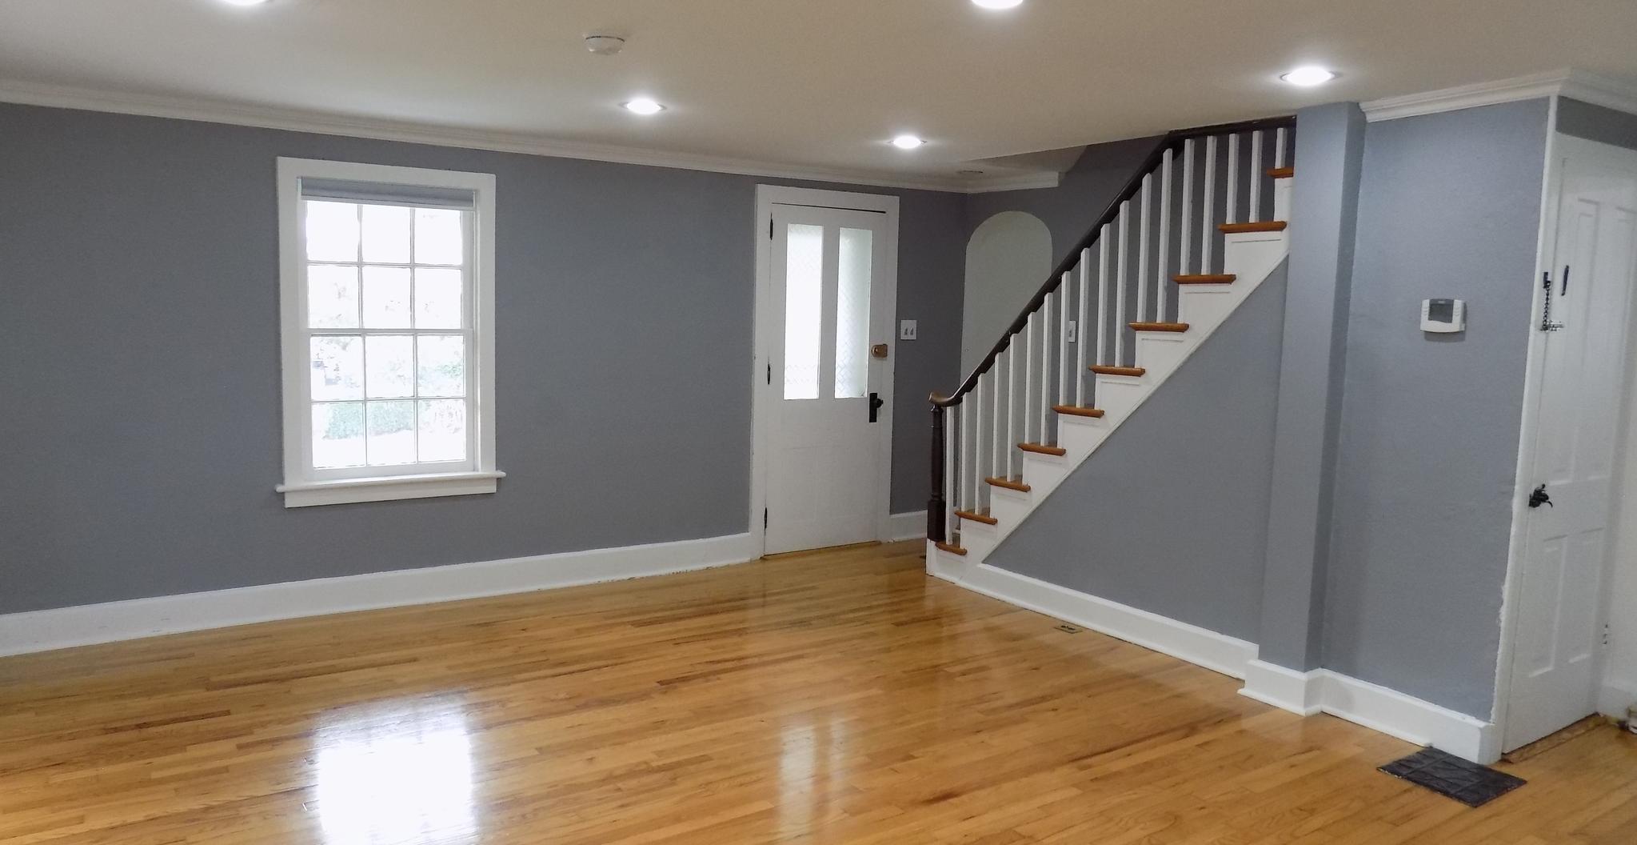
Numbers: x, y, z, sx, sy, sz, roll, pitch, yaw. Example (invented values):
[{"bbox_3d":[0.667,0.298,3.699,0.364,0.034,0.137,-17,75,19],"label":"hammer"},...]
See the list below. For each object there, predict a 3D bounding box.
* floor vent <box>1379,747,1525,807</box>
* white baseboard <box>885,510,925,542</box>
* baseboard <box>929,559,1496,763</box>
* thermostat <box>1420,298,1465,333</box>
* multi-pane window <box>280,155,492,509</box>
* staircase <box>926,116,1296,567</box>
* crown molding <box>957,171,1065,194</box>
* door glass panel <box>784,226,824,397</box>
[{"bbox_3d":[2.037,1.128,3.498,0.342,0.015,0.310,-3,7,-34],"label":"floor vent"},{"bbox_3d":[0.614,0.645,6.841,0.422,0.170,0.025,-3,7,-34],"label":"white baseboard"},{"bbox_3d":[1.367,0.901,4.736,0.146,0.164,2.845,-3,7,-34],"label":"baseboard"},{"bbox_3d":[2.091,-0.356,3.643,0.035,0.103,0.127,-3,7,-34],"label":"thermostat"},{"bbox_3d":[-1.937,-0.396,4.968,0.991,1.512,0.080,-3,7,-34],"label":"multi-pane window"},{"bbox_3d":[1.521,-0.177,5.210,0.866,2.212,2.052,-3,7,-34],"label":"staircase"},{"bbox_3d":[1.120,-1.419,6.451,0.068,0.095,0.786,-3,7,-34],"label":"crown molding"},{"bbox_3d":[-0.084,-0.631,6.282,0.240,1.001,0.023,-3,7,-34],"label":"door glass panel"}]

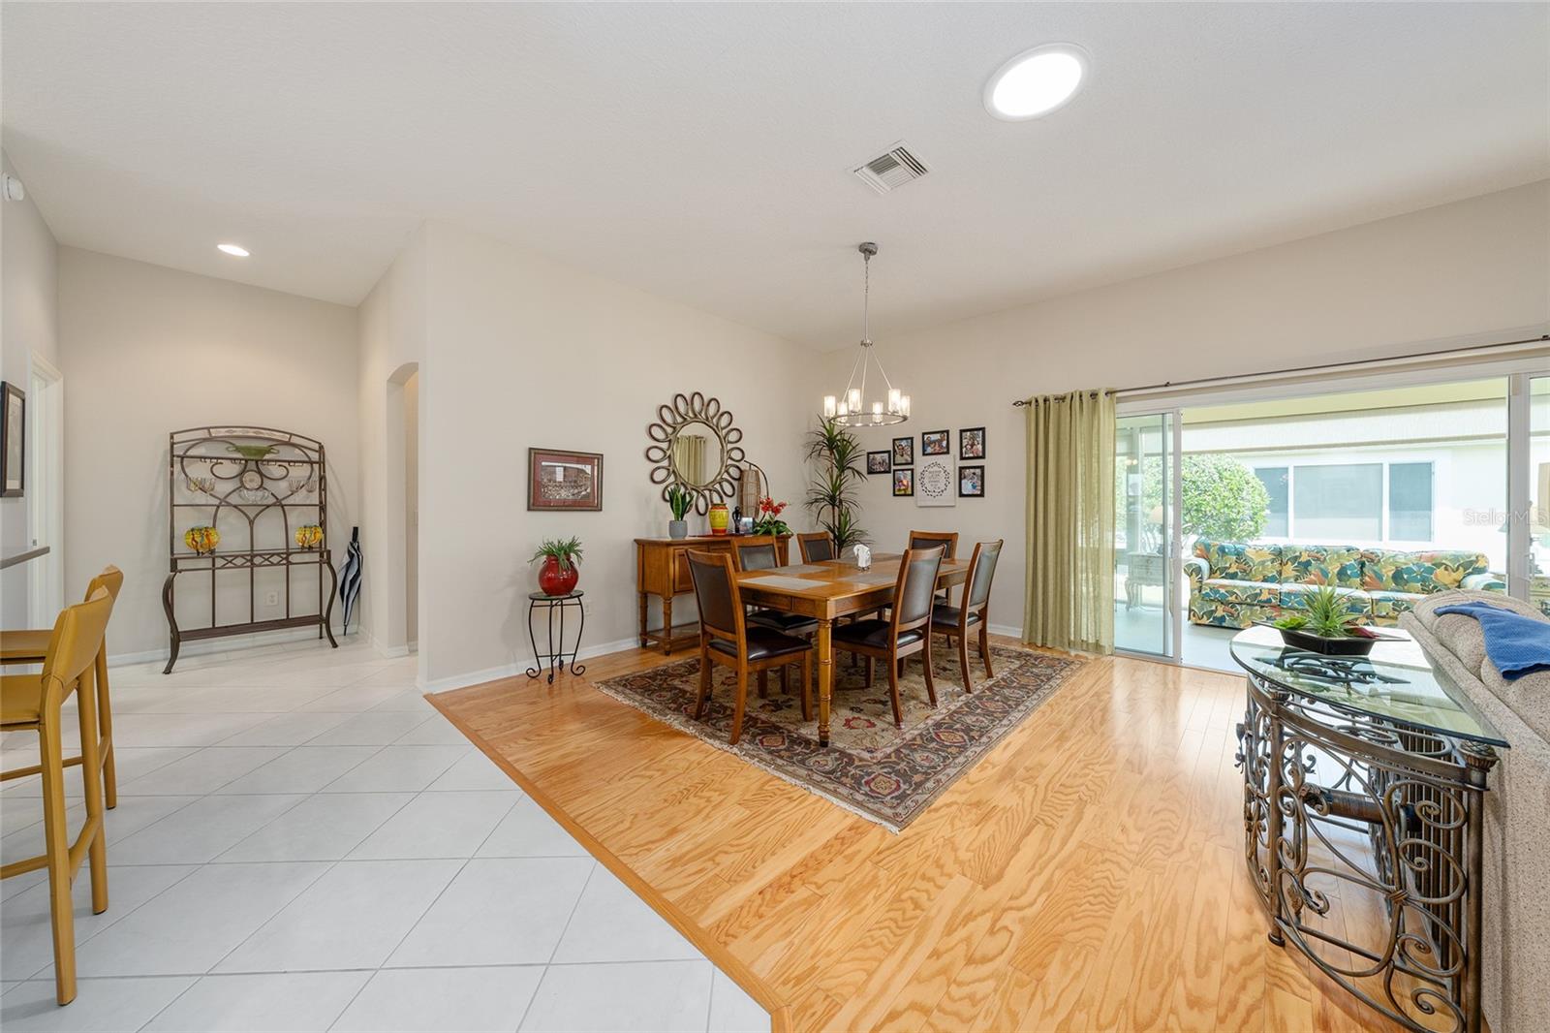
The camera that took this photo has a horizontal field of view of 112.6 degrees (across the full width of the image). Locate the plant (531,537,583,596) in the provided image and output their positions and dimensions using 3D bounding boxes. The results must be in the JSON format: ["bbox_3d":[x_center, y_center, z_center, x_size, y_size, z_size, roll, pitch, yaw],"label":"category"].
[{"bbox_3d":[-1.535,0.349,3.636,0.360,0.405,0.360,1,1,41],"label":"plant"}]

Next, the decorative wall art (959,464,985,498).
[{"bbox_3d":[1.954,-0.352,5.138,0.255,0.305,0.020,1,1,41],"label":"decorative wall art"}]

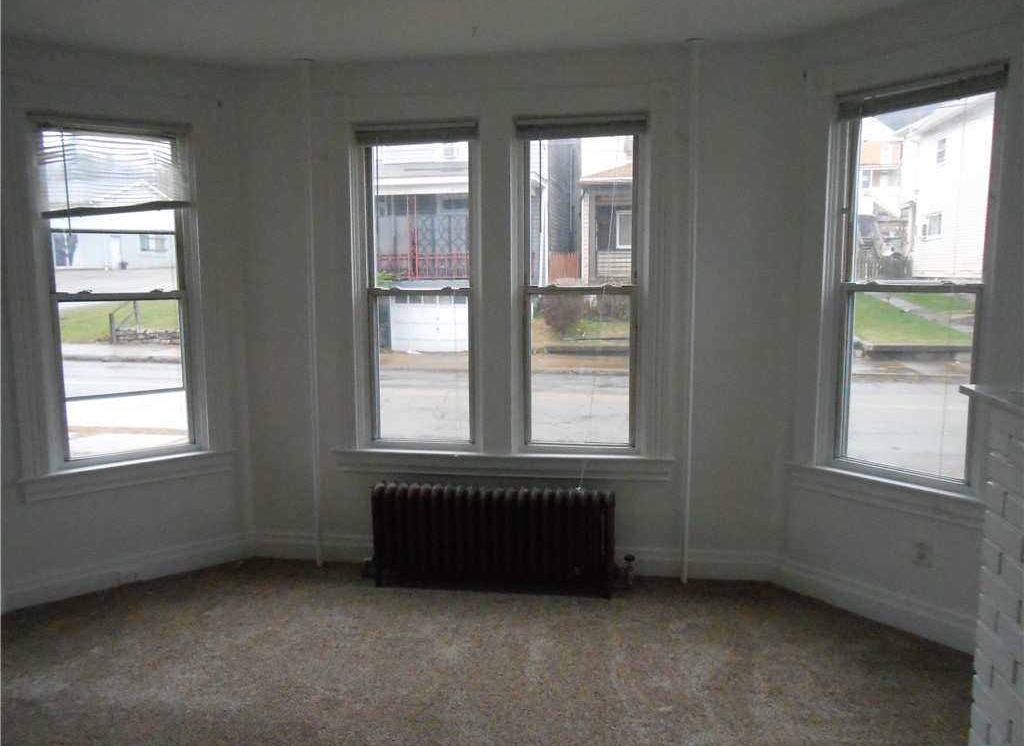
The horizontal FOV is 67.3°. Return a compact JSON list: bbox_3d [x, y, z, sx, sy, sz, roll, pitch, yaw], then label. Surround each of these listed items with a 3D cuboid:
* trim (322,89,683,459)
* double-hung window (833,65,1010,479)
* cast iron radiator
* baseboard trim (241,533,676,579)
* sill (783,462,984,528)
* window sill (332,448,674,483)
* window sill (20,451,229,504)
[{"bbox_3d":[-0.062,-0.486,3.934,1.755,1.840,0.100,1,7,8],"label":"trim"},{"bbox_3d":[1.772,-0.413,3.442,0.100,1.710,0.670,-6,9,-37],"label":"double-hung window"},{"bbox_3d":[-0.091,0.816,3.876,1.205,0.510,0.220,1,7,8],"label":"cast iron radiator"},{"bbox_3d":[-0.259,0.971,4.129,2.380,0.143,0.035,1,7,8],"label":"baseboard trim"},{"bbox_3d":[1.672,0.541,3.403,0.120,0.110,0.975,-6,9,-38],"label":"sill"},{"bbox_3d":[-0.070,0.475,4.045,1.785,0.105,0.120,1,7,8],"label":"window sill"},{"bbox_3d":[-1.897,0.507,3.882,0.975,0.105,0.120,-6,9,-37],"label":"window sill"}]

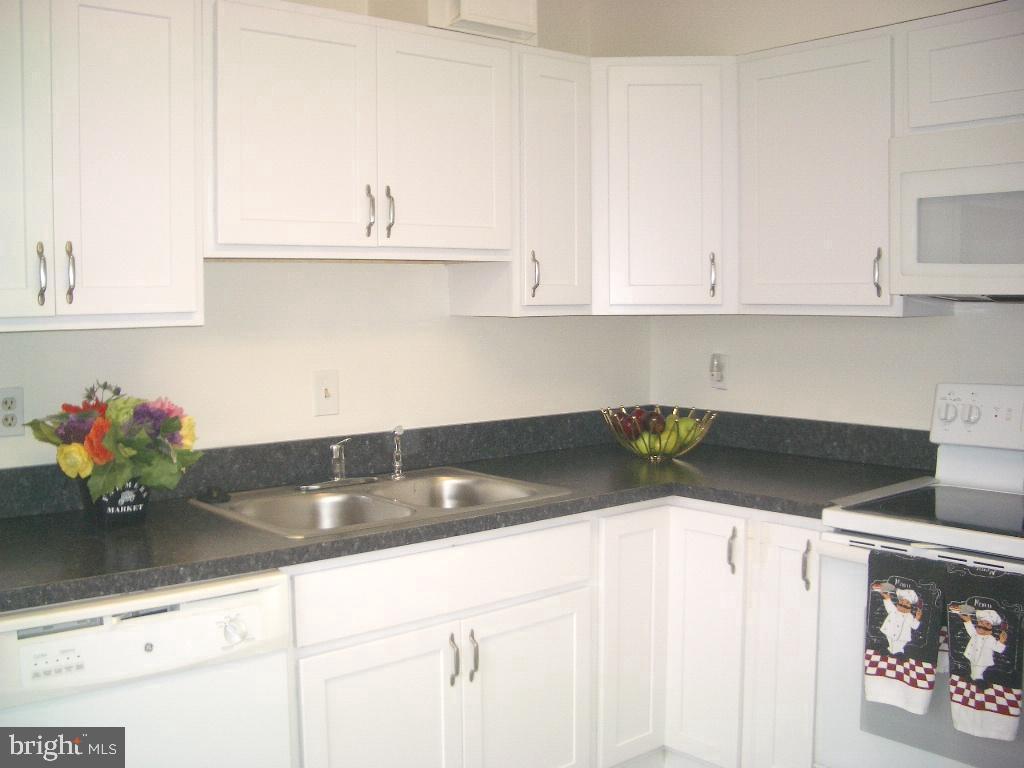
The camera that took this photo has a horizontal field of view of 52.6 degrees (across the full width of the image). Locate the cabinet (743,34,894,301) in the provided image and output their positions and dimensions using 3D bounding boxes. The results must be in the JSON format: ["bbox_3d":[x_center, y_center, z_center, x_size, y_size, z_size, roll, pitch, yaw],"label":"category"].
[{"bbox_3d":[0.944,-0.578,2.975,0.320,0.745,0.510,-4,6,-40],"label":"cabinet"}]

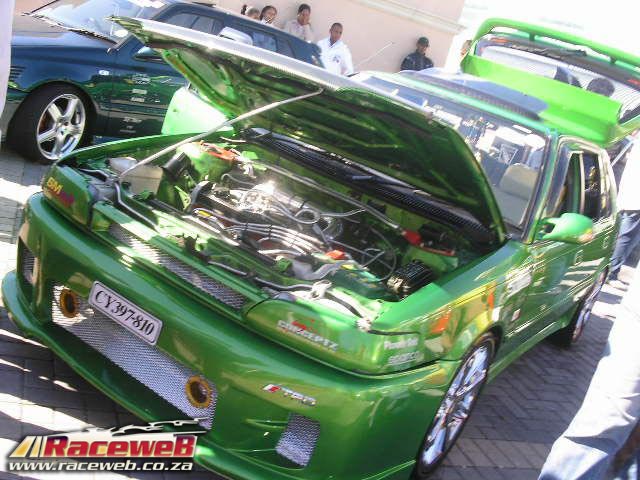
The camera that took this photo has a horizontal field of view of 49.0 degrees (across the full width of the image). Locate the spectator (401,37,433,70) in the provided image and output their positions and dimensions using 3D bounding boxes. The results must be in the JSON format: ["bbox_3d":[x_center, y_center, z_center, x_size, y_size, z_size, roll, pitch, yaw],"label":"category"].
[{"bbox_3d":[0.962,-1.646,8.719,0.500,1.750,0.320,16,14,0],"label":"spectator"}]

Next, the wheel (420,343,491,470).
[{"bbox_3d":[0.430,0.581,2.634,0.200,0.500,0.500,25,17,31],"label":"wheel"}]

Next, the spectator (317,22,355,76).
[{"bbox_3d":[-0.038,-1.697,8.318,0.520,1.740,0.320,16,14,0],"label":"spectator"}]

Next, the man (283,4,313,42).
[{"bbox_3d":[-0.421,-1.895,8.320,0.500,1.760,0.340,16,14,0],"label":"man"}]

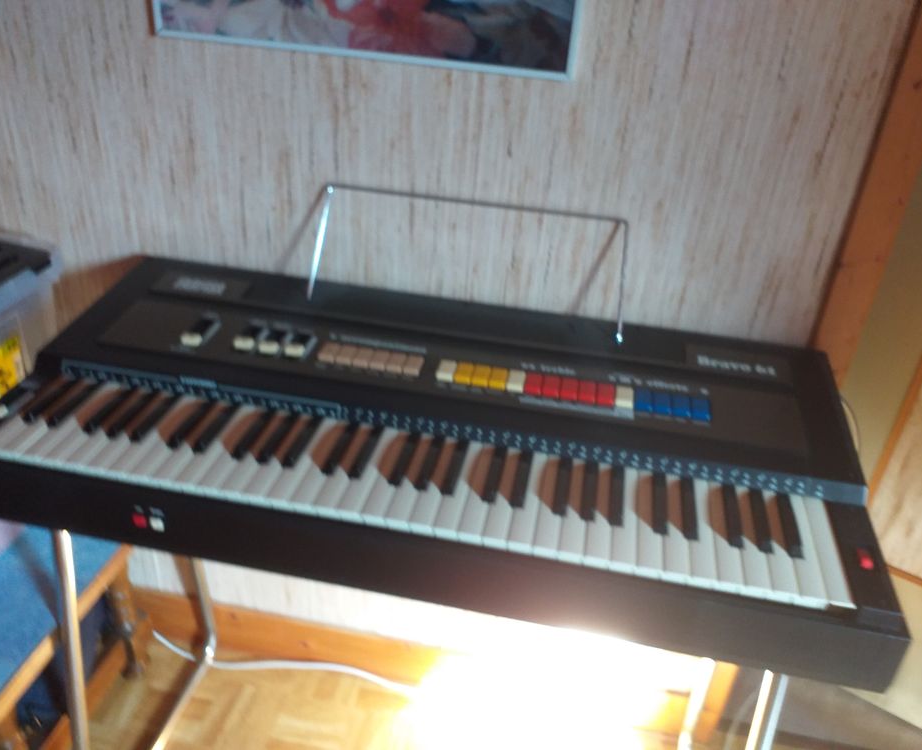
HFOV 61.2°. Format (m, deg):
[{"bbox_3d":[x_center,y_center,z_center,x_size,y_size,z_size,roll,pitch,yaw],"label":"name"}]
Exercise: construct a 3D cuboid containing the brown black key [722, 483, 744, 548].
[{"bbox_3d":[0.265,0.133,0.756,0.012,0.011,0.085,9,34,8],"label":"brown black key"}]

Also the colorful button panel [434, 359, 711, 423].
[{"bbox_3d":[0.124,0.016,0.874,0.305,0.010,0.032,9,37,8],"label":"colorful button panel"}]

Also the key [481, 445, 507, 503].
[{"bbox_3d":[0.034,0.099,0.797,0.012,0.010,0.086,9,32,7],"label":"key"}]

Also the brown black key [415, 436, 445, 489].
[{"bbox_3d":[-0.030,0.088,0.802,0.011,0.011,0.085,9,34,8],"label":"brown black key"}]

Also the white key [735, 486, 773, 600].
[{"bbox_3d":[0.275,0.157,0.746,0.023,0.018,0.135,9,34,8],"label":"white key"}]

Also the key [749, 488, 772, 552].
[{"bbox_3d":[0.291,0.137,0.752,0.012,0.011,0.085,9,34,8],"label":"key"}]

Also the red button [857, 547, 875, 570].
[{"bbox_3d":[0.375,0.170,0.723,0.011,0.008,0.019,9,32,7],"label":"red button"}]

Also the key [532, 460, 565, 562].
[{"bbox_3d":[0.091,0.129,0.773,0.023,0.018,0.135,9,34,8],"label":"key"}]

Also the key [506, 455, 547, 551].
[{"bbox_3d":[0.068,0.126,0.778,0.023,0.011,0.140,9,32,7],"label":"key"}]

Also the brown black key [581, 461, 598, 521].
[{"bbox_3d":[0.130,0.114,0.785,0.012,0.010,0.086,9,32,7],"label":"brown black key"}]

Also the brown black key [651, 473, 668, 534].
[{"bbox_3d":[0.196,0.122,0.766,0.012,0.011,0.085,9,34,8],"label":"brown black key"}]

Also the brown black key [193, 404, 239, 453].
[{"bbox_3d":[-0.261,0.052,0.836,0.012,0.010,0.086,9,32,7],"label":"brown black key"}]

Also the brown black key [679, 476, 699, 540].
[{"bbox_3d":[0.227,0.129,0.772,0.012,0.010,0.086,9,32,7],"label":"brown black key"}]

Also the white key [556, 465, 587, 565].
[{"bbox_3d":[0.115,0.133,0.771,0.022,0.013,0.134,9,34,8],"label":"white key"}]

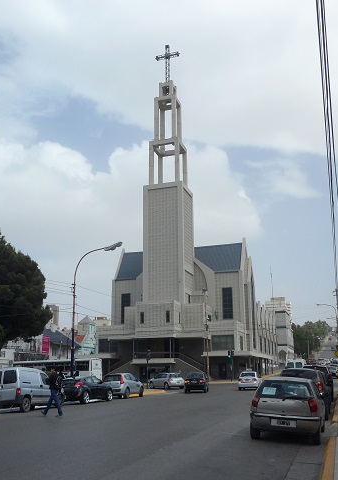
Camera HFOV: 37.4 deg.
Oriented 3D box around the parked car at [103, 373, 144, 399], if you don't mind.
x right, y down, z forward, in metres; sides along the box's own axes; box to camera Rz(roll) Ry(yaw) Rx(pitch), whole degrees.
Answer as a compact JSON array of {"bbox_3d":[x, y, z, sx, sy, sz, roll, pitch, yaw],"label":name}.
[{"bbox_3d":[-2.904,9.470,32.466,1.670,1.460,3.900,-5,-15,18],"label":"parked car"}]

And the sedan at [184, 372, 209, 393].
[{"bbox_3d":[2.048,10.699,37.565,1.670,1.450,4.200,-2,-14,8],"label":"sedan"}]

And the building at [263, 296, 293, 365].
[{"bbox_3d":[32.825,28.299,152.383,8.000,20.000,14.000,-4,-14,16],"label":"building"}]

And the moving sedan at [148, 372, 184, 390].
[{"bbox_3d":[-0.239,12.442,44.156,1.680,1.450,4.000,7,-16,-28],"label":"moving sedan"}]

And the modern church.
[{"bbox_3d":[4.243,-3.988,89.855,24.500,56.000,34.000,-5,-15,18],"label":"modern church"}]

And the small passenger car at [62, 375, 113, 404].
[{"bbox_3d":[-4.549,8.228,27.582,1.790,1.410,4.220,-5,-15,18],"label":"small passenger car"}]

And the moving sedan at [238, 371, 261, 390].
[{"bbox_3d":[6.443,10.988,39.065,1.680,1.460,4.200,-4,-15,14],"label":"moving sedan"}]

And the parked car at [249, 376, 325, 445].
[{"bbox_3d":[3.104,4.235,12.708,1.620,1.440,3.780,-5,-15,18],"label":"parked car"}]

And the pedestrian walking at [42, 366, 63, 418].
[{"bbox_3d":[-4.311,5.673,18.659,0.680,1.750,0.500,-3,-14,10],"label":"pedestrian walking"}]

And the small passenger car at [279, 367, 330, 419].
[{"bbox_3d":[4.817,5.483,17.895,1.700,1.600,4.000,-5,-15,18],"label":"small passenger car"}]

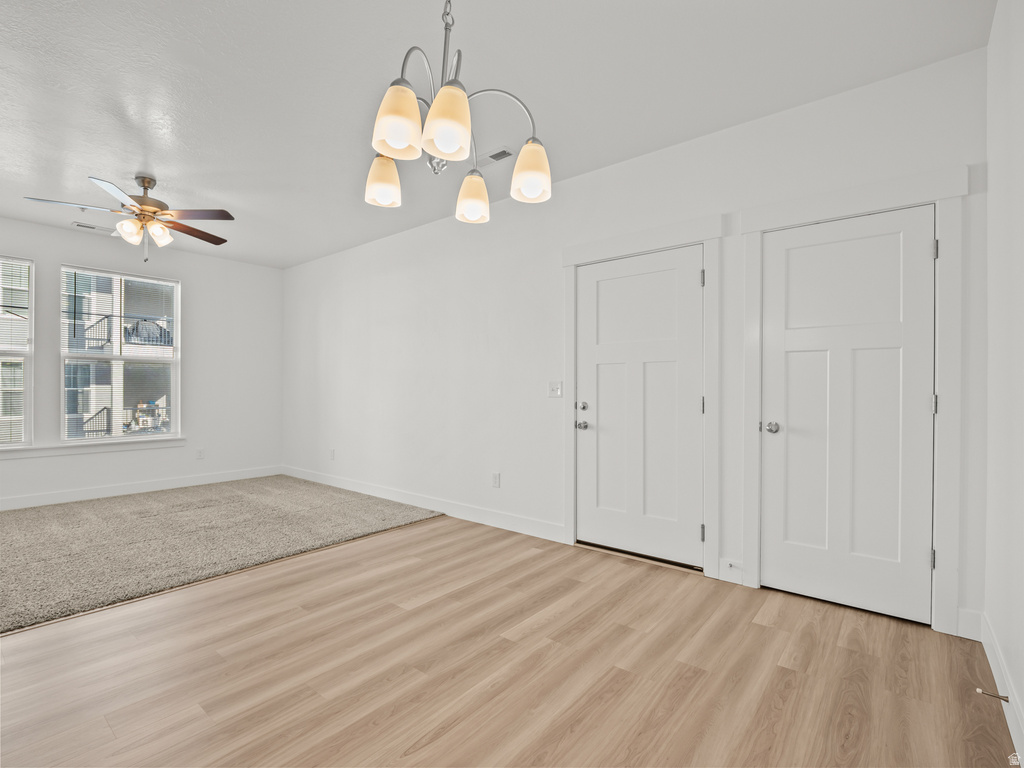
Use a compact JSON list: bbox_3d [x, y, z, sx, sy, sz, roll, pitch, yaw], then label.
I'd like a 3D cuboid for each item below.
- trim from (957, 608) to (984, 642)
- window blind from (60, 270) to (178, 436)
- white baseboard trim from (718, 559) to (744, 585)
[{"bbox_3d":[2.131,1.124,2.199,0.087,0.133,0.016,0,0,39],"label":"trim"},{"bbox_3d":[-4.181,-0.297,5.099,0.100,1.775,0.994,0,0,39],"label":"window blind"},{"bbox_3d":[1.319,1.123,2.850,0.135,0.133,0.016,0,0,39],"label":"white baseboard trim"}]

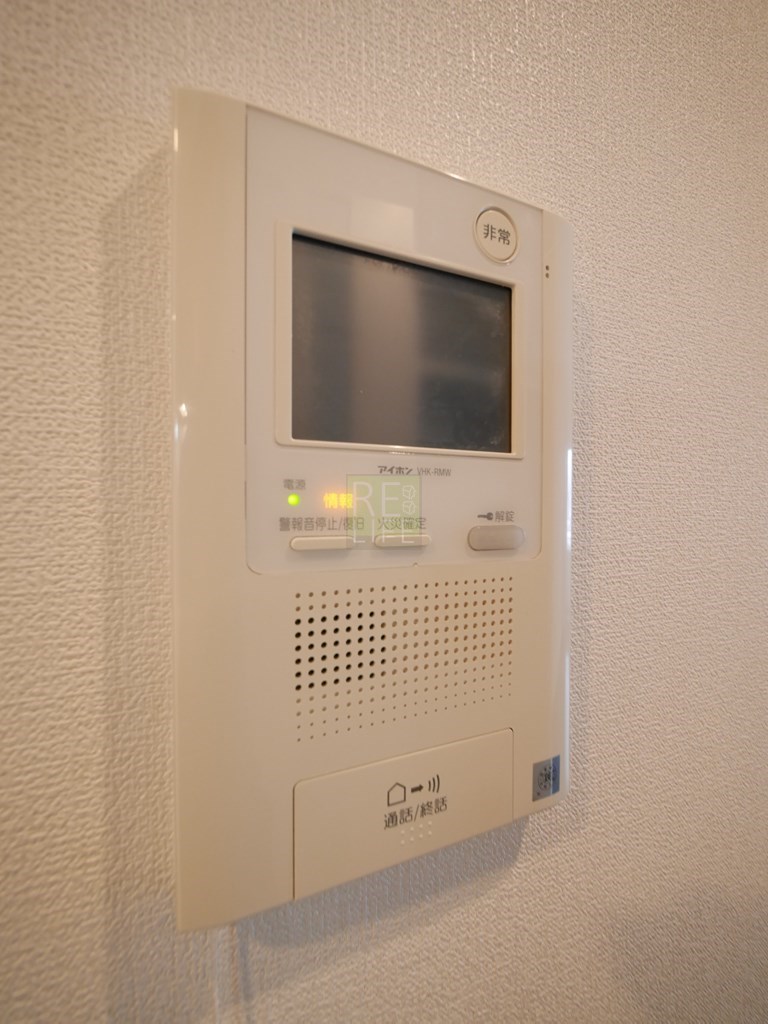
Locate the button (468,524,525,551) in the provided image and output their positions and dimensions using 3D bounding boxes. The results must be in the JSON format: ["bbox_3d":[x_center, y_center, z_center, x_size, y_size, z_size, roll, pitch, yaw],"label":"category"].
[{"bbox_3d":[0.037,0.008,0.134,0.022,0.008,0.004,0,1,-22],"label":"button"}]

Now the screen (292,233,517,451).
[{"bbox_3d":[0.008,-0.046,0.124,0.071,0.054,0.004,0,1,-22],"label":"screen"}]

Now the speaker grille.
[{"bbox_3d":[0.009,0.042,0.125,0.073,0.041,0.003,0,1,-22],"label":"speaker grille"}]

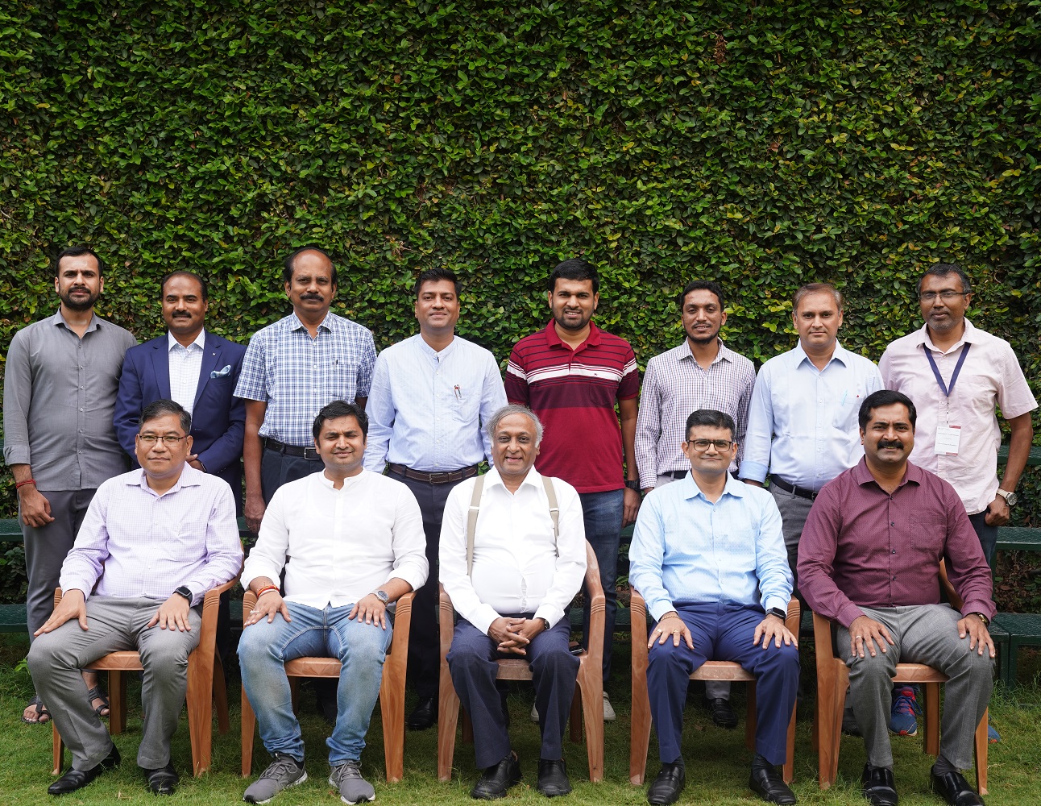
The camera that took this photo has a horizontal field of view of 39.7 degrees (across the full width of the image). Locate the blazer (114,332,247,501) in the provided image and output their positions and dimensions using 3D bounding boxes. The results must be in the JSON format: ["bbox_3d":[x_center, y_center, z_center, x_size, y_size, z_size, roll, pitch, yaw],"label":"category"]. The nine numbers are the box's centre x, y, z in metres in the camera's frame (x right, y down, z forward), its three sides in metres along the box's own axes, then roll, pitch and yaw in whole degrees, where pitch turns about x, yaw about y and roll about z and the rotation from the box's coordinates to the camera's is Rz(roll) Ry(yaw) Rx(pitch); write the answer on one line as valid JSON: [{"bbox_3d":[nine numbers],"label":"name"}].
[{"bbox_3d":[-1.293,0.093,5.502,0.540,0.740,0.330,-1,4,-13],"label":"blazer"}]

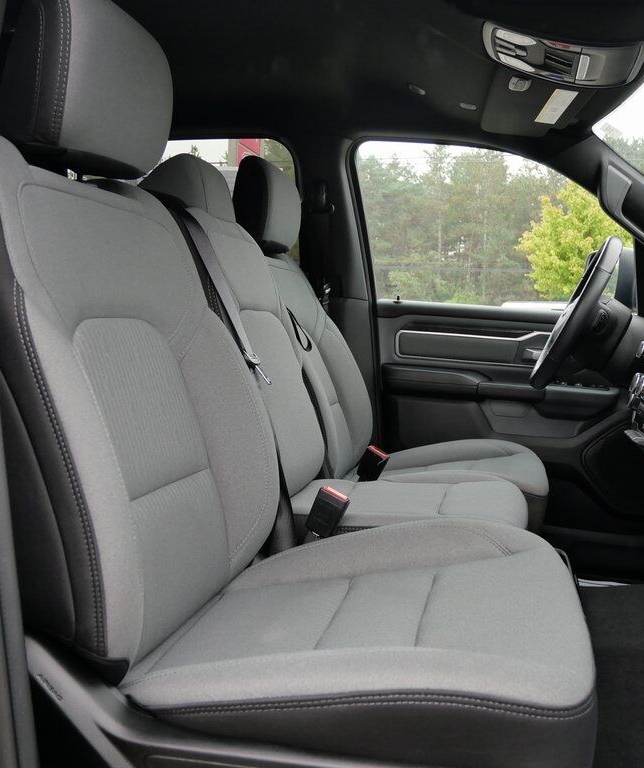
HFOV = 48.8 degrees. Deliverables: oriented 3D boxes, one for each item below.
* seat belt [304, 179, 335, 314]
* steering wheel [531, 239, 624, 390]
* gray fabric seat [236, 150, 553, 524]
[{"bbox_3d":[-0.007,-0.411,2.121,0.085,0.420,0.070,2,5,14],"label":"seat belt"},{"bbox_3d":[0.586,-0.160,1.629,0.100,0.380,0.380,28,10,11],"label":"steering wheel"},{"bbox_3d":[0.153,-0.067,1.745,0.820,1.000,0.540,2,5,14],"label":"gray fabric seat"}]

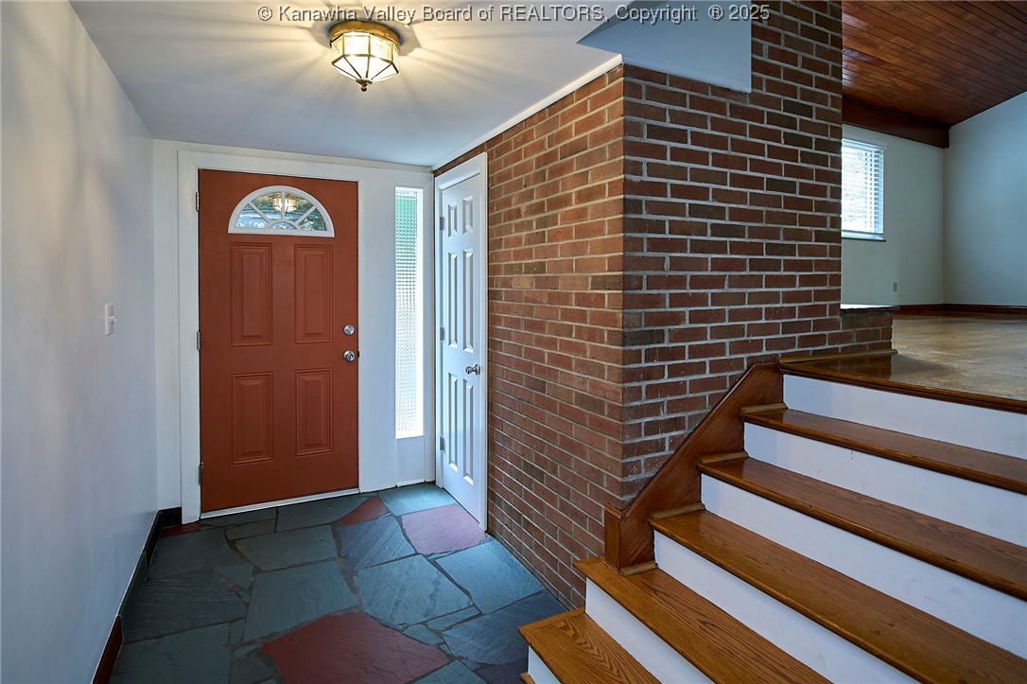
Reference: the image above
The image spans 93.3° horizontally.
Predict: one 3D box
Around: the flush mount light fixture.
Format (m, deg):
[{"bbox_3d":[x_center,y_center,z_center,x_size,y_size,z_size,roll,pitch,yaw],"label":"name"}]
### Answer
[{"bbox_3d":[-0.504,-0.937,1.640,0.230,0.178,0.230,0,3,0],"label":"flush mount light fixture"}]

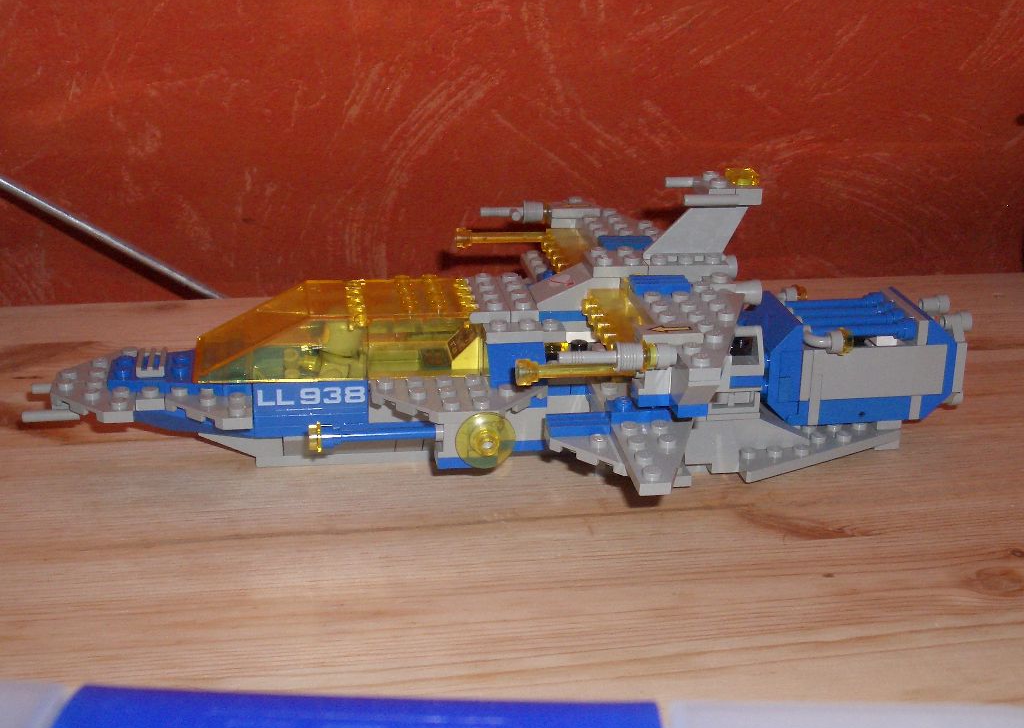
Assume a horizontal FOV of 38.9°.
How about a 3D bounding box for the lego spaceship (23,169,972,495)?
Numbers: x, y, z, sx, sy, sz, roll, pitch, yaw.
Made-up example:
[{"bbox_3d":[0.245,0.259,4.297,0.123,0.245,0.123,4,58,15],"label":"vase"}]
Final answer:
[{"bbox_3d":[0.001,-0.016,0.426,0.282,0.082,0.165,-2,22,-9],"label":"lego spaceship"}]

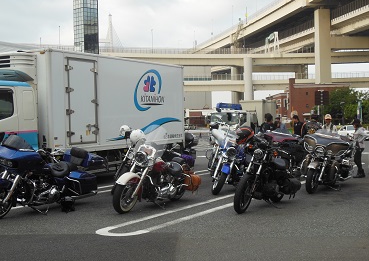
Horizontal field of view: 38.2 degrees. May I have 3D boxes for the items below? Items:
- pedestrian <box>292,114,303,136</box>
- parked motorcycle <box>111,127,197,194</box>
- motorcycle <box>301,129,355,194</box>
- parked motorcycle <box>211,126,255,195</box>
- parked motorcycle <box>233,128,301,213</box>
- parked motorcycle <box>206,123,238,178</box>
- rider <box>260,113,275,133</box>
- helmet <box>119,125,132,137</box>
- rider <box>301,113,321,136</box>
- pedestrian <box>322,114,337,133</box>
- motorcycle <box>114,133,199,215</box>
[{"bbox_3d":[3.587,0.328,16.778,0.500,1.670,0.320,1,2,37],"label":"pedestrian"},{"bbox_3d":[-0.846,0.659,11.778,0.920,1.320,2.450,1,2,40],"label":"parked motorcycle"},{"bbox_3d":[3.158,0.613,11.850,0.950,1.360,2.550,1,2,30],"label":"motorcycle"},{"bbox_3d":[1.140,0.644,11.697,0.900,1.330,2.400,1,2,30],"label":"parked motorcycle"},{"bbox_3d":[1.419,0.727,9.430,0.880,1.280,2.220,1,2,34],"label":"parked motorcycle"},{"bbox_3d":[1.220,0.548,14.404,0.900,1.380,2.400,1,2,30],"label":"parked motorcycle"},{"bbox_3d":[2.422,0.353,15.478,0.500,1.700,0.300,0,2,14],"label":"rider"},{"bbox_3d":[-1.318,0.007,11.950,0.290,0.250,0.240,-1,2,-37],"label":"helmet"},{"bbox_3d":[3.803,0.347,15.778,0.520,1.680,0.320,0,1,6],"label":"rider"},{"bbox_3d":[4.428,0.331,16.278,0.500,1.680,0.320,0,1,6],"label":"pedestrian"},{"bbox_3d":[-0.499,0.714,9.607,0.920,1.320,2.420,1,2,33],"label":"motorcycle"}]

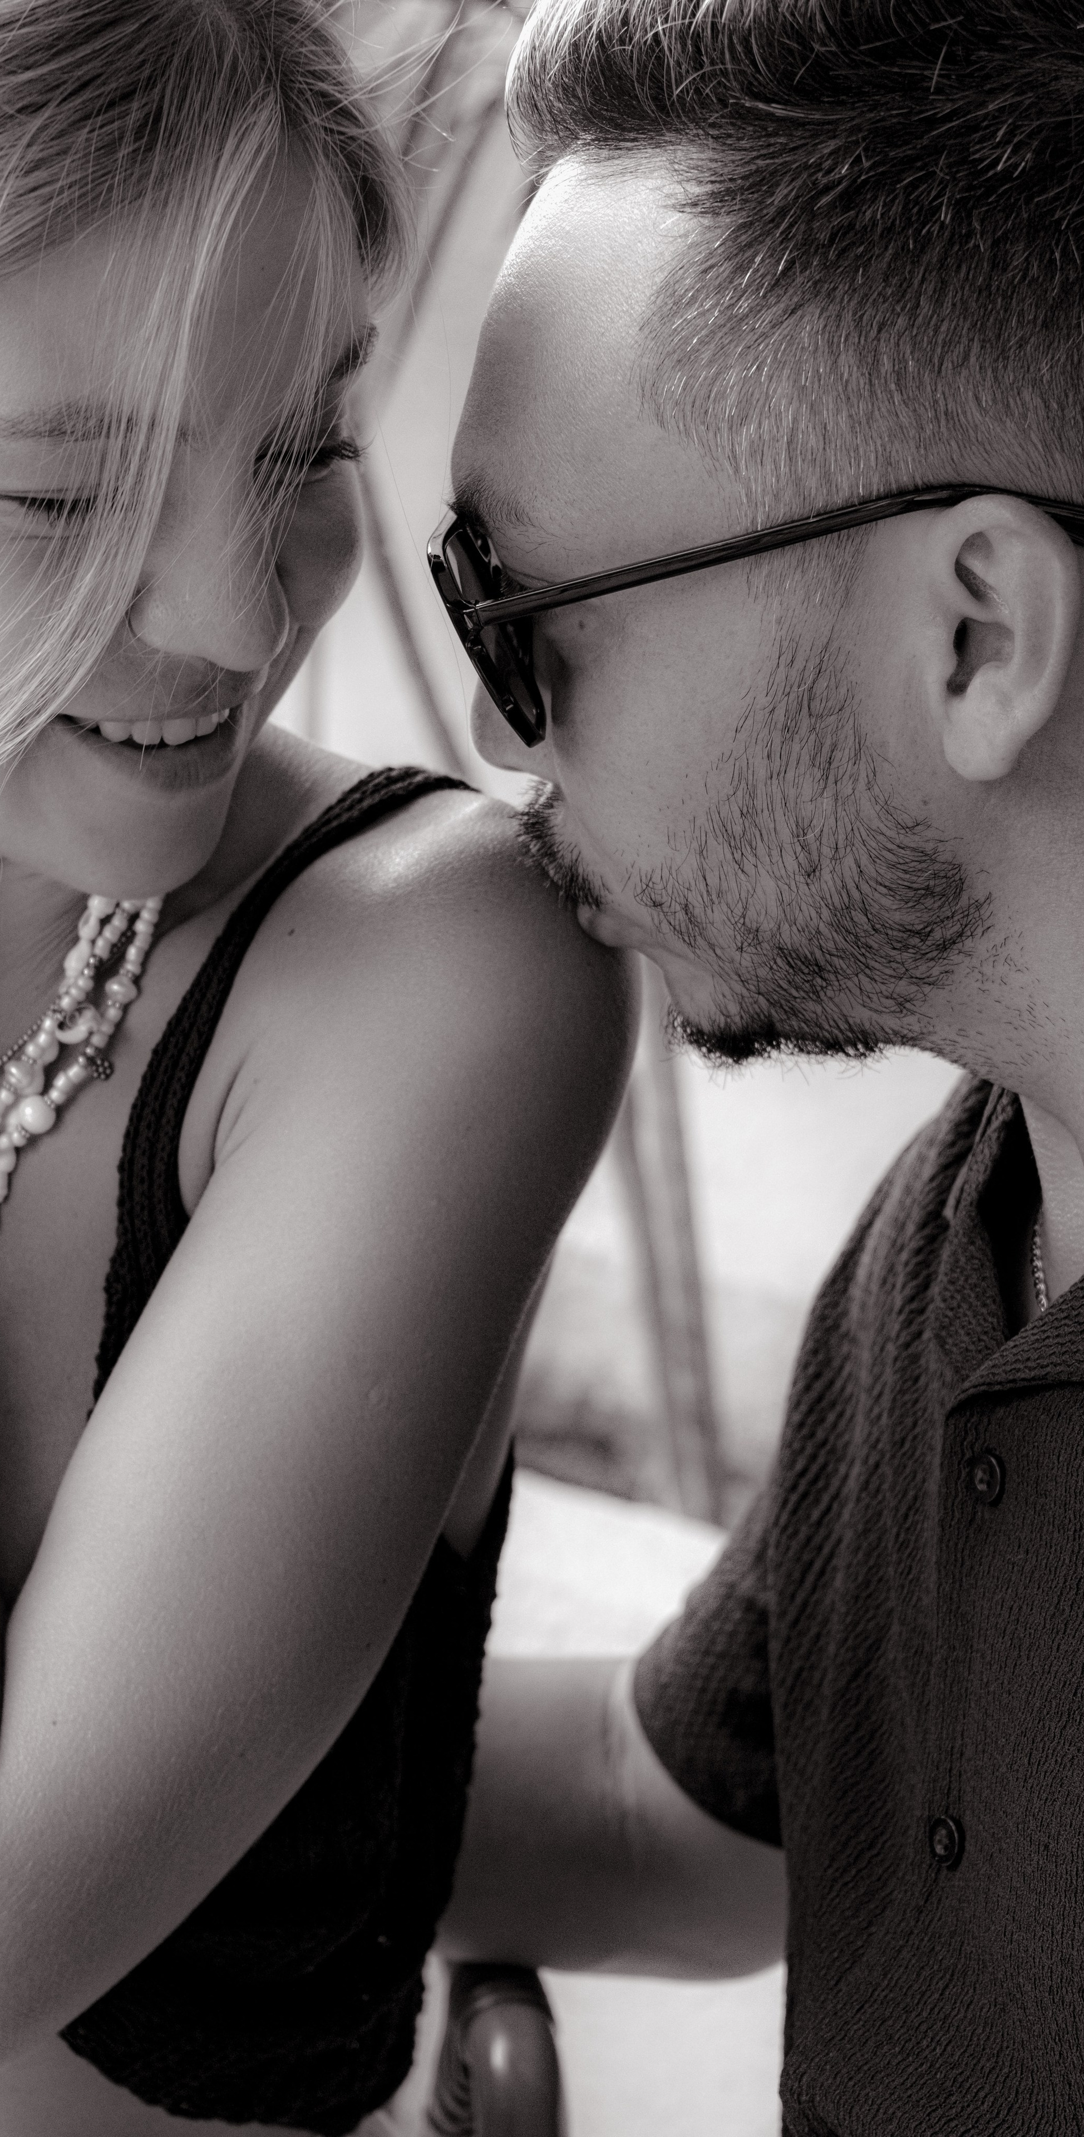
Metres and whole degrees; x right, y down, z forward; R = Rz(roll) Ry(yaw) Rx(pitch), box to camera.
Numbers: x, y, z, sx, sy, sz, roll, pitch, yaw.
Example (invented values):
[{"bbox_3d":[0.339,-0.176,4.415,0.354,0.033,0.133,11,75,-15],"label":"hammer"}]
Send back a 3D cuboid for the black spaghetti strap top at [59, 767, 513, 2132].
[{"bbox_3d":[-0.148,0.092,1.065,0.300,0.360,0.220,10,6,43],"label":"black spaghetti strap top"}]

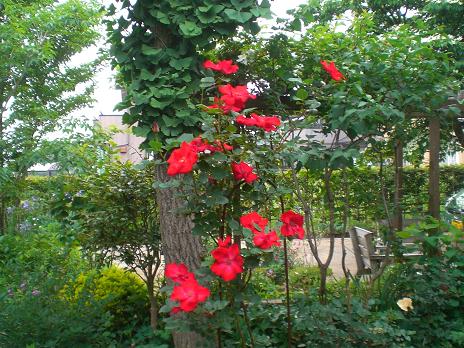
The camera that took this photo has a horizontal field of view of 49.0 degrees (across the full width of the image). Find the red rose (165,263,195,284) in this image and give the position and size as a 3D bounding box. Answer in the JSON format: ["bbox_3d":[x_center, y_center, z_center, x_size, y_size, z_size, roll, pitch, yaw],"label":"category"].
[{"bbox_3d":[-0.170,0.315,1.620,0.092,0.068,0.075,0,-1,6],"label":"red rose"}]

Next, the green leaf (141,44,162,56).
[{"bbox_3d":[-0.340,-0.521,2.150,0.090,0.050,0.045,0,1,0],"label":"green leaf"}]

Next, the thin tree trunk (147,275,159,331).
[{"bbox_3d":[-0.702,1.135,4.500,0.090,0.500,0.085,-3,1,0],"label":"thin tree trunk"}]

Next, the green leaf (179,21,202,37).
[{"bbox_3d":[-0.171,-0.600,2.100,0.095,0.065,0.045,0,1,0],"label":"green leaf"}]

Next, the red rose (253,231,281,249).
[{"bbox_3d":[0.110,0.210,1.630,0.090,0.060,0.075,0,-1,-6],"label":"red rose"}]

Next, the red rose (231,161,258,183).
[{"bbox_3d":[0.047,-0.007,1.850,0.098,0.080,0.070,0,1,-9],"label":"red rose"}]

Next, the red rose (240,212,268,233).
[{"bbox_3d":[0.080,0.175,1.820,0.100,0.075,0.075,0,1,0],"label":"red rose"}]

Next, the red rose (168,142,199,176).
[{"bbox_3d":[-0.155,-0.045,1.600,0.100,0.105,0.060,0,-1,6],"label":"red rose"}]

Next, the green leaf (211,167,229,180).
[{"bbox_3d":[-0.045,-0.002,1.850,0.064,0.050,0.035,0,1,0],"label":"green leaf"}]

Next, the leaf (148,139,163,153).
[{"bbox_3d":[-0.300,-0.112,2.000,0.056,0.055,0.035,0,1,0],"label":"leaf"}]

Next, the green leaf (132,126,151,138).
[{"bbox_3d":[-0.346,-0.159,1.950,0.067,0.045,0.035,0,-1,0],"label":"green leaf"}]

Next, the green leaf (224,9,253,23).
[{"bbox_3d":[0.025,-0.607,1.950,0.105,0.055,0.050,0,-1,0],"label":"green leaf"}]

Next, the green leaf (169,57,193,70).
[{"bbox_3d":[-0.217,-0.466,2.150,0.098,0.060,0.045,0,1,0],"label":"green leaf"}]

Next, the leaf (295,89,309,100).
[{"bbox_3d":[0.289,-0.328,2.100,0.053,0.050,0.030,0,-1,0],"label":"leaf"}]

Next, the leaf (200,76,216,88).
[{"bbox_3d":[-0.076,-0.296,1.650,0.048,0.036,0.030,0,-1,0],"label":"leaf"}]

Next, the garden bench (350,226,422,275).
[{"bbox_3d":[1.800,1.040,6.100,0.620,0.860,1.250,0,-1,2],"label":"garden bench"}]

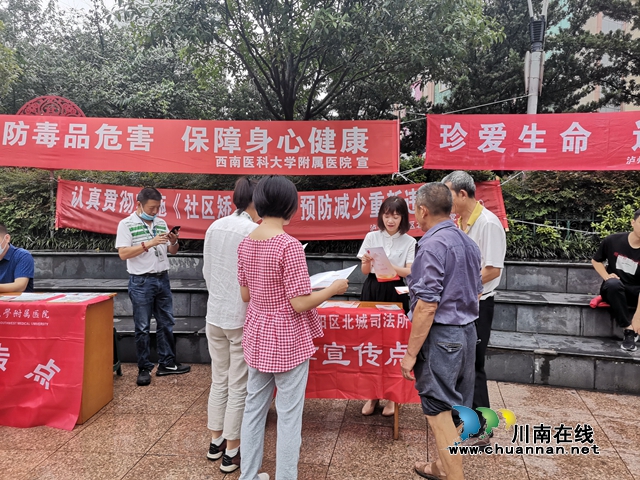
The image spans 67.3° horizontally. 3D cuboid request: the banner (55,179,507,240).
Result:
[{"bbox_3d":[-0.571,-0.415,6.610,6.216,0.820,0.070,1,1,2],"label":"banner"}]

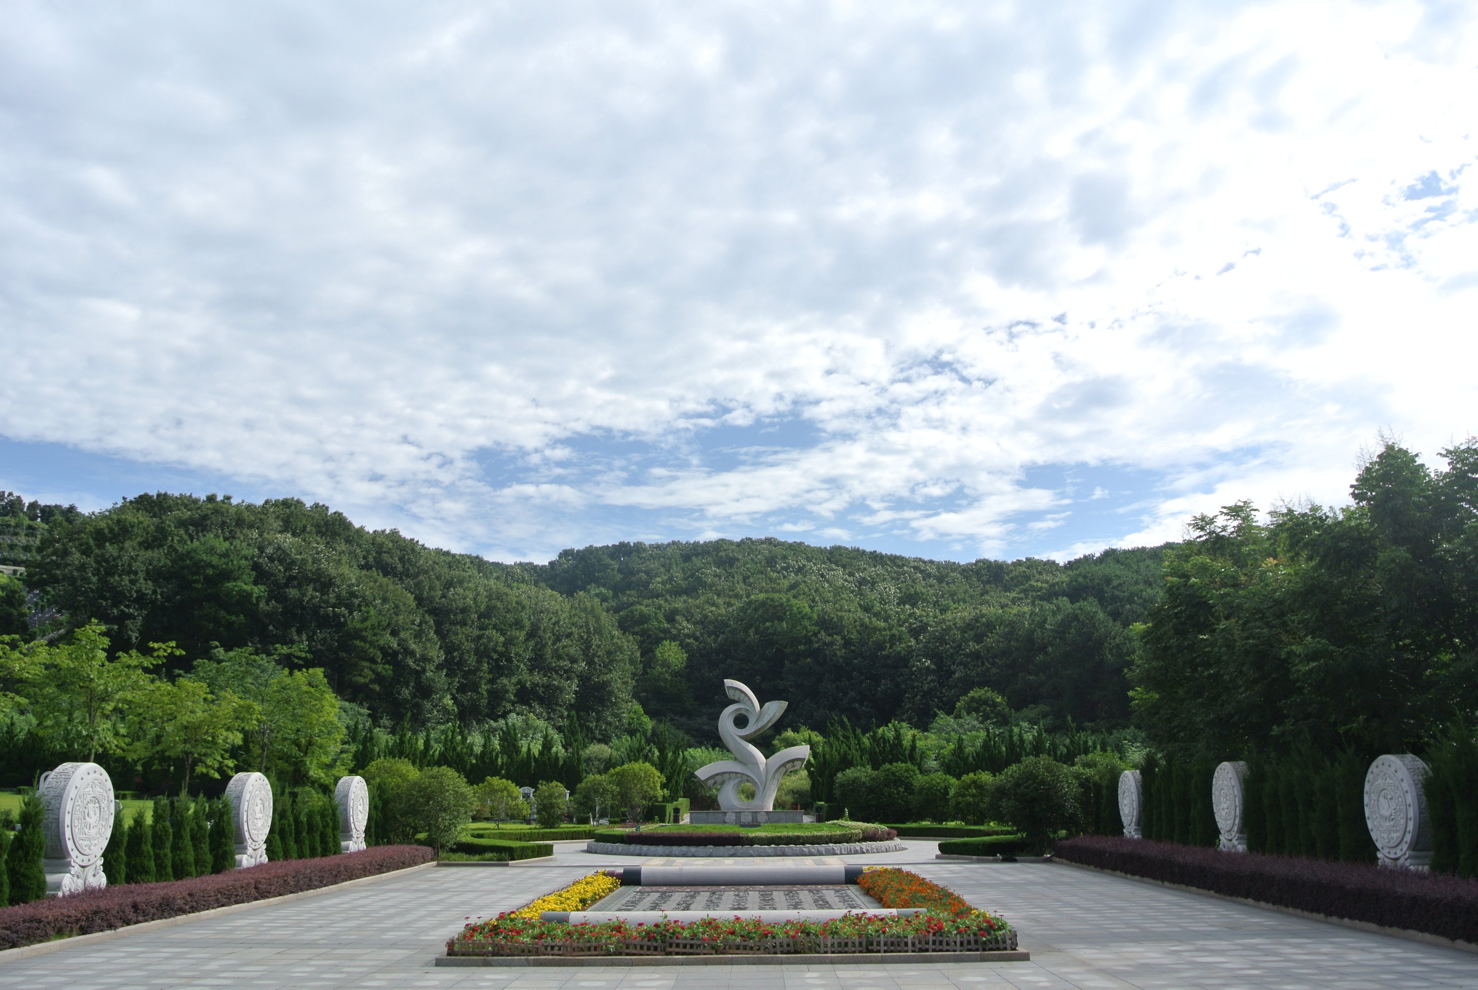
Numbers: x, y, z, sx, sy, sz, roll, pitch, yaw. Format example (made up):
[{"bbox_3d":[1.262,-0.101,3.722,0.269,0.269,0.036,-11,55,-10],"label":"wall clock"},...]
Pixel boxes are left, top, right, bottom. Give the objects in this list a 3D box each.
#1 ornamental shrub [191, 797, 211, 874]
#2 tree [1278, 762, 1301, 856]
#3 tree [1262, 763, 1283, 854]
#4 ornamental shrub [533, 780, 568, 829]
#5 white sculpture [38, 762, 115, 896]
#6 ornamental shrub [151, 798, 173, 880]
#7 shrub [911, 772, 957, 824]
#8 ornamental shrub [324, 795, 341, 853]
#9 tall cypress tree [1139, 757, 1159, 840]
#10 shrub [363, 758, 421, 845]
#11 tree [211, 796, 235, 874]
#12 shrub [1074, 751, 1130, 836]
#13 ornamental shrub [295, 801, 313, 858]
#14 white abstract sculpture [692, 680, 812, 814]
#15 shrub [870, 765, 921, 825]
[{"bbox_3d":[-9.448,6.092,21.652,0.437,1.680,0.437,-1,-14,0],"label":"ornamental shrub"},{"bbox_3d":[9.307,5.601,20.858,0.420,2.100,0.420,0,-14,0],"label":"tree"},{"bbox_3d":[10.407,6.341,24.175,0.486,2.115,0.486,0,-14,0],"label":"tree"},{"bbox_3d":[-8.590,14.131,56.280,1.596,2.134,1.596,-1,-14,0],"label":"ornamental shrub"},{"bbox_3d":[-9.406,4.810,17.312,0.520,2.100,1.420,0,-14,0],"label":"white sculpture"},{"bbox_3d":[-9.298,5.706,19.923,0.380,1.560,0.380,0,-14,0],"label":"ornamental shrub"},{"bbox_3d":[9.385,14.560,58.950,2.176,2.601,2.176,0,-14,0],"label":"shrub"},{"bbox_3d":[-9.378,7.783,28.492,0.420,1.596,0.420,-1,-14,0],"label":"ornamental shrub"},{"bbox_3d":[9.450,7.211,28.427,0.487,2.402,0.487,-1,-14,0],"label":"tall cypress tree"},{"bbox_3d":[-10.279,9.115,36.339,2.024,2.672,2.024,0,-14,0],"label":"shrub"},{"bbox_3d":[-9.283,6.252,22.281,0.450,1.620,0.450,0,-14,0],"label":"tree"},{"bbox_3d":[10.998,9.190,37.464,1.680,2.738,1.680,-1,-14,0],"label":"shrub"},{"bbox_3d":[-9.397,7.373,26.617,0.403,1.546,0.403,-1,-14,0],"label":"ornamental shrub"},{"bbox_3d":[0.445,8.071,39.809,3.765,4.170,1.113,0,-14,0],"label":"white abstract sculpture"},{"bbox_3d":[7.301,13.836,57.120,2.352,2.856,2.352,-1,-14,0],"label":"shrub"}]

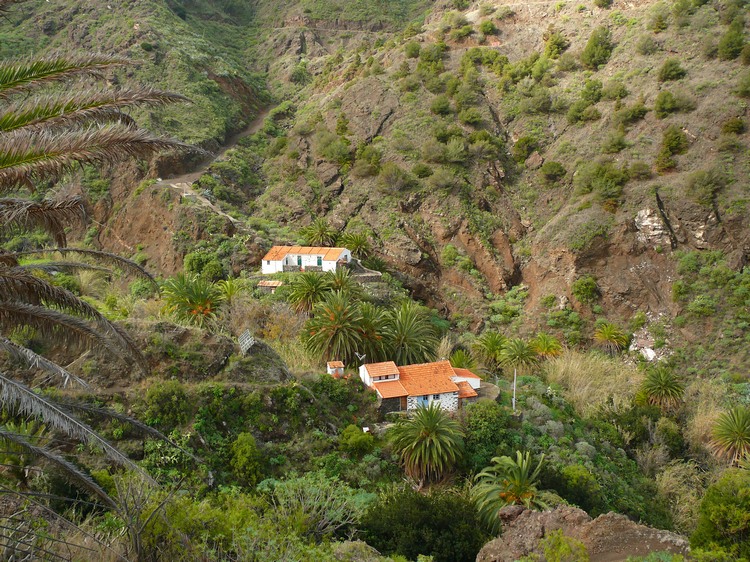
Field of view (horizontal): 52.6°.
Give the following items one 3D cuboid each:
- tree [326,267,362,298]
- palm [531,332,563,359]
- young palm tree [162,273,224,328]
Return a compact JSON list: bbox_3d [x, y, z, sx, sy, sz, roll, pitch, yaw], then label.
[{"bbox_3d":[-5.510,0.810,137.000,6.310,6.600,6.310,0,12,0],"label":"tree"},{"bbox_3d":[28.957,10.975,128.000,5.900,4.800,5.900,3,12,12],"label":"palm"},{"bbox_3d":[-26.096,2.947,109.000,8.700,7.700,8.500,0,13,0],"label":"young palm tree"}]

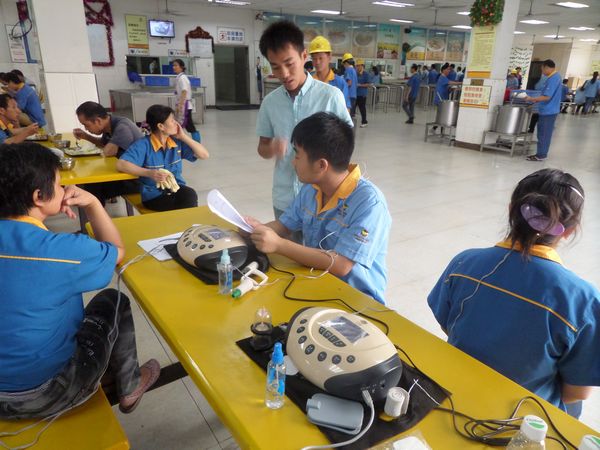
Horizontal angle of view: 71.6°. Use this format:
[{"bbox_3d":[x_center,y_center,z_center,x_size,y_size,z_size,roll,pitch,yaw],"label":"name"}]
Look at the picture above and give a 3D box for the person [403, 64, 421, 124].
[{"bbox_3d":[3.307,-3.841,12.264,0.440,1.690,0.450,3,20,5],"label":"person"}]

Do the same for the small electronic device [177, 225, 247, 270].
[{"bbox_3d":[-0.312,0.063,1.482,0.243,0.112,0.255,-13,23,-33],"label":"small electronic device"}]

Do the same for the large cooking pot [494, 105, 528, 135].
[{"bbox_3d":[3.991,-1.981,7.850,0.575,0.520,0.575,0,19,0],"label":"large cooking pot"}]

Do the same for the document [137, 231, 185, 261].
[{"bbox_3d":[-0.473,0.069,1.687,0.290,0.005,0.210,-14,25,-36],"label":"document"}]

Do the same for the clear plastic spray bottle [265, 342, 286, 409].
[{"bbox_3d":[-0.049,0.284,0.789,0.039,0.140,0.039,0,19,0],"label":"clear plastic spray bottle"}]

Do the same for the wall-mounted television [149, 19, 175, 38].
[{"bbox_3d":[-5.260,-7.463,15.800,0.950,0.610,0.100,-13,23,-33],"label":"wall-mounted television"}]

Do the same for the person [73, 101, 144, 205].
[{"bbox_3d":[-1.460,-0.317,3.201,0.650,1.170,0.520,-13,23,-33],"label":"person"}]

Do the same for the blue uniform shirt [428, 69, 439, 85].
[{"bbox_3d":[5.231,-5.807,16.300,0.420,0.640,0.260,-13,25,-34],"label":"blue uniform shirt"}]

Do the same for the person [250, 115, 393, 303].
[{"bbox_3d":[0.051,0.244,1.475,0.620,1.220,0.500,-13,23,-33],"label":"person"}]

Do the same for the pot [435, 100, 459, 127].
[{"bbox_3d":[3.256,-2.412,9.000,0.575,0.530,0.575,0,19,0],"label":"pot"}]

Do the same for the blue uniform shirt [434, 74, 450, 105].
[{"bbox_3d":[3.562,-3.400,10.400,0.330,0.720,0.430,1,20,0],"label":"blue uniform shirt"}]

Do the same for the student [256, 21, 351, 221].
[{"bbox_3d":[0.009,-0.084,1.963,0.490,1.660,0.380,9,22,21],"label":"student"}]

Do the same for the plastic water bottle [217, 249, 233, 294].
[{"bbox_3d":[-0.224,0.135,1.226,0.042,0.138,0.042,0,19,0],"label":"plastic water bottle"}]

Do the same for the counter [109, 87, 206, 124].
[{"bbox_3d":[-3.905,-3.210,11.389,1.950,0.830,1.750,-13,25,-34],"label":"counter"}]

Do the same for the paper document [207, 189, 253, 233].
[{"bbox_3d":[-0.233,-0.026,1.504,0.040,0.260,0.190,-40,30,11],"label":"paper document"}]

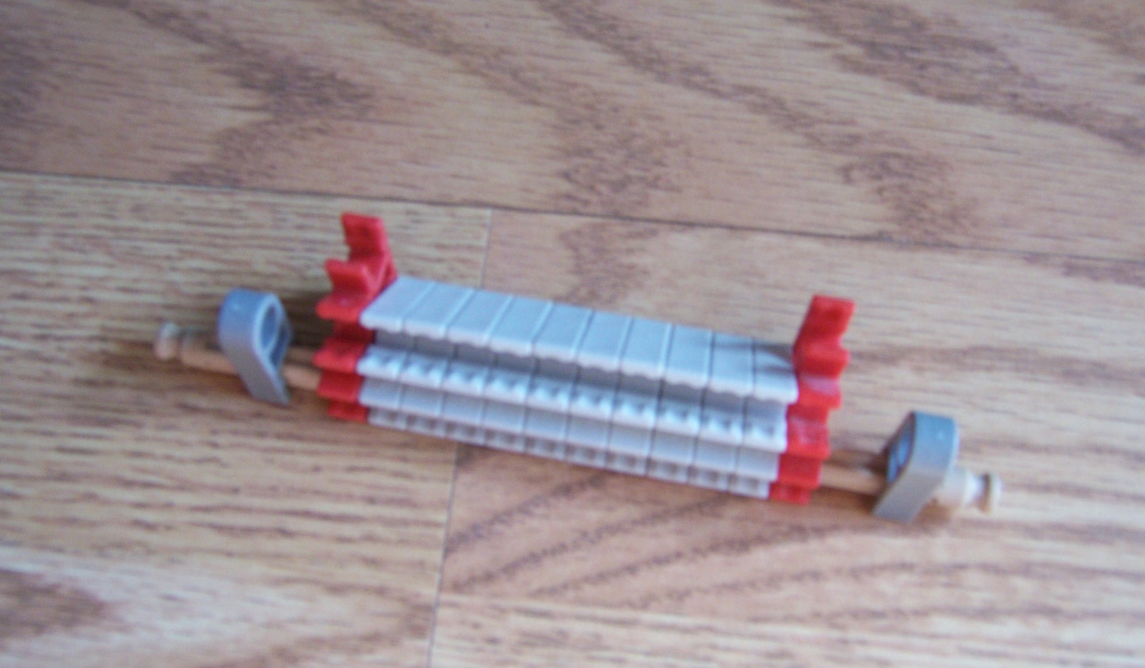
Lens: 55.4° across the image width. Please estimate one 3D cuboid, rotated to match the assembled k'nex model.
[{"bbox_3d":[0.000,0.004,0.162,0.131,0.025,0.026,10,66,5],"label":"assembled k'nex model"}]

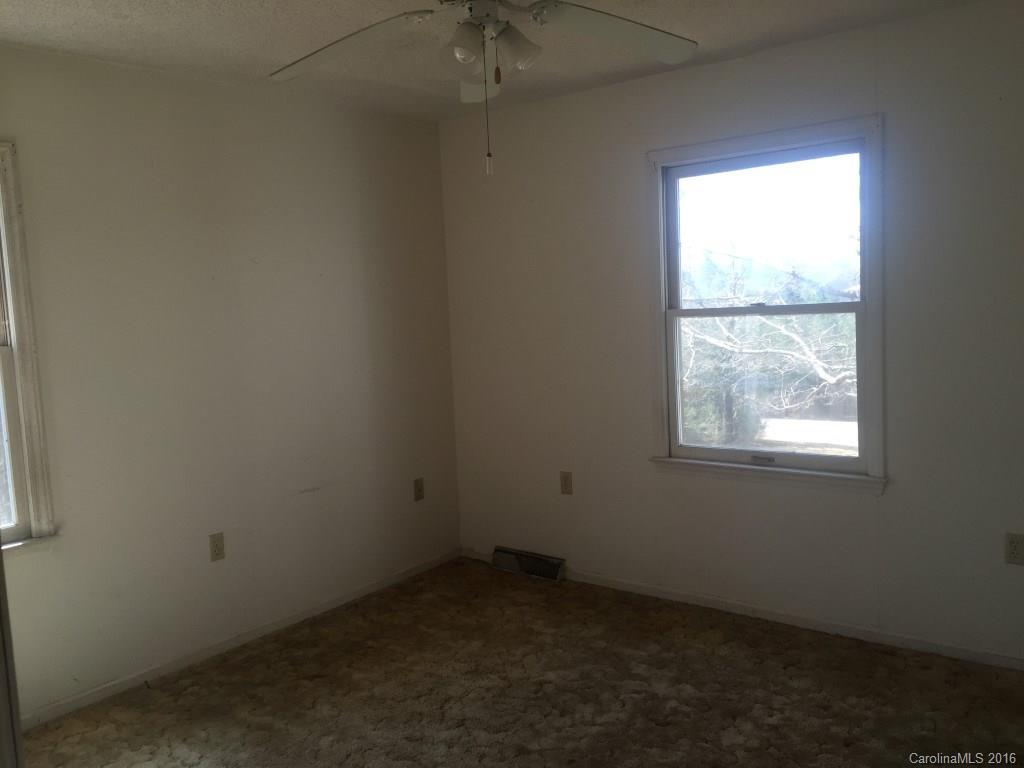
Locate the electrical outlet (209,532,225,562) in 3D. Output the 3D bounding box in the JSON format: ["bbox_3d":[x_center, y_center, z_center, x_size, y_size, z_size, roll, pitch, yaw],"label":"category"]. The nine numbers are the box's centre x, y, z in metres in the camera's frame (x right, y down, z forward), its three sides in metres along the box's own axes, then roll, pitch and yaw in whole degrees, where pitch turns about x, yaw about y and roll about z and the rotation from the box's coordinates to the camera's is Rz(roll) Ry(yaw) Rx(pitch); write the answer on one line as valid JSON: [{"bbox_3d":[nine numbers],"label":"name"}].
[{"bbox_3d":[-1.247,0.692,3.638,0.010,0.115,0.069,2,7,39],"label":"electrical outlet"}]

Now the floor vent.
[{"bbox_3d":[0.079,0.950,4.530,0.459,0.107,0.050,2,7,39],"label":"floor vent"}]

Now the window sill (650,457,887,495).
[{"bbox_3d":[1.068,0.389,3.677,1.035,0.065,0.074,2,7,39],"label":"window sill"}]

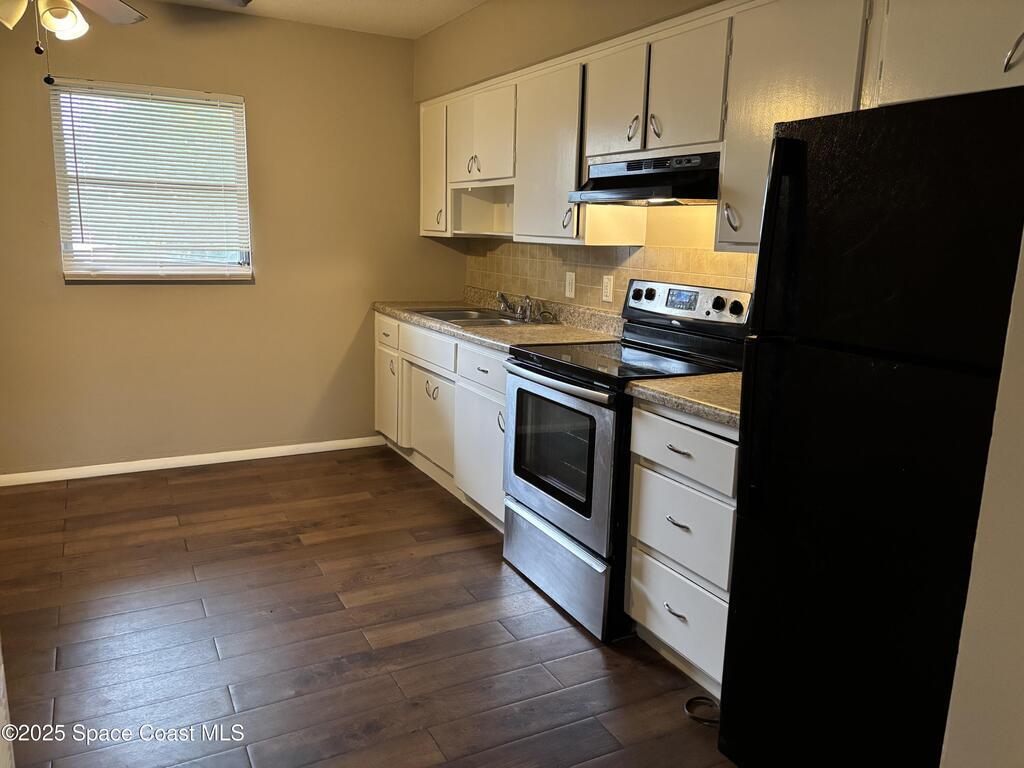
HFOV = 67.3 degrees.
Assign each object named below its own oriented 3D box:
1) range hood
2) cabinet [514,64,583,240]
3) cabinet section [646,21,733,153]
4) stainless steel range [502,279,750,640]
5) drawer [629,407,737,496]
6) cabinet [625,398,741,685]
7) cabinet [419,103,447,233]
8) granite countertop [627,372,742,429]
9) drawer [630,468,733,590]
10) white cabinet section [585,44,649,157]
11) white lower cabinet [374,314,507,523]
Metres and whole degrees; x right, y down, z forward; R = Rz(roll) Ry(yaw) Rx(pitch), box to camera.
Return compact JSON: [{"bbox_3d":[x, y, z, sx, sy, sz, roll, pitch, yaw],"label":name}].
[{"bbox_3d":[0.576,-0.742,2.841,0.420,0.150,0.756,-4,13,-28],"label":"range hood"},{"bbox_3d":[0.292,-1.007,3.438,0.330,0.745,0.605,-4,13,-28],"label":"cabinet"},{"bbox_3d":[0.732,-1.014,2.698,0.337,0.385,0.400,-4,13,-28],"label":"cabinet section"},{"bbox_3d":[0.411,0.216,2.975,0.675,1.183,0.754,-4,13,-28],"label":"stainless steel range"},{"bbox_3d":[0.689,0.176,2.376,0.455,0.141,0.460,-4,13,-28],"label":"drawer"},{"bbox_3d":[0.760,0.438,2.457,0.610,0.790,0.515,-4,13,-28],"label":"cabinet"},{"bbox_3d":[-0.322,-1.265,4.566,0.330,0.755,0.445,-4,13,-28],"label":"cabinet"},{"bbox_3d":[0.761,0.034,2.369,0.637,0.039,0.522,-4,13,-28],"label":"granite countertop"},{"bbox_3d":[0.694,0.402,2.400,0.455,0.241,0.447,-4,13,-28],"label":"drawer"},{"bbox_3d":[0.542,-1.088,3.044,0.337,0.385,0.397,-4,13,-28],"label":"white cabinet section"},{"bbox_3d":[-0.156,0.071,4.142,0.610,0.780,1.840,-4,13,-28],"label":"white lower cabinet"}]

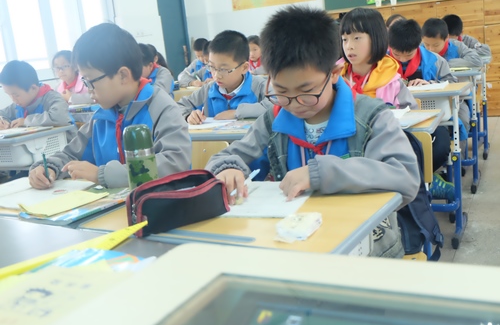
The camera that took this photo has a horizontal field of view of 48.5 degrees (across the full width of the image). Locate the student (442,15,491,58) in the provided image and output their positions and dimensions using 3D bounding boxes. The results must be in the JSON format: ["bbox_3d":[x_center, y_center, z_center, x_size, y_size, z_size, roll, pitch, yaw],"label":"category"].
[{"bbox_3d":[1.654,-0.653,4.470,0.540,1.050,0.580,0,14,27],"label":"student"}]

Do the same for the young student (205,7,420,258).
[{"bbox_3d":[0.143,0.166,1.421,0.580,1.100,0.580,-1,14,22],"label":"young student"}]

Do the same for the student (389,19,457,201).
[{"bbox_3d":[0.990,-0.277,3.288,0.450,1.130,0.700,1,13,29],"label":"student"}]

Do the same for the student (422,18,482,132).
[{"bbox_3d":[1.500,-0.488,4.158,0.450,1.140,0.700,0,13,27],"label":"student"}]

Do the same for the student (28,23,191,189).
[{"bbox_3d":[-0.378,0.156,1.675,0.520,1.120,0.580,5,17,41],"label":"student"}]

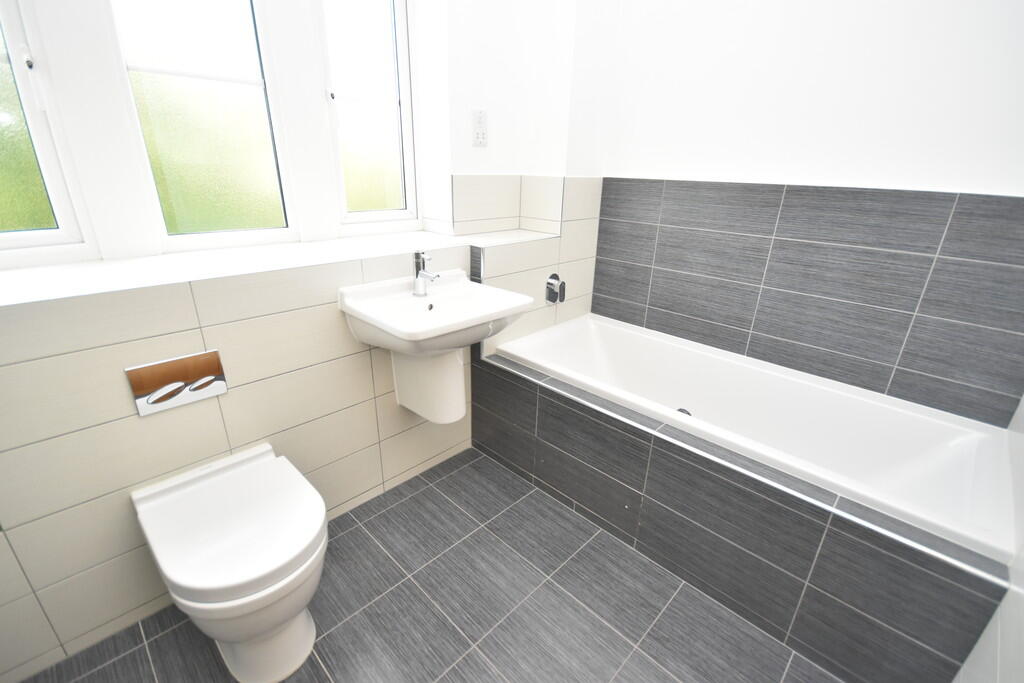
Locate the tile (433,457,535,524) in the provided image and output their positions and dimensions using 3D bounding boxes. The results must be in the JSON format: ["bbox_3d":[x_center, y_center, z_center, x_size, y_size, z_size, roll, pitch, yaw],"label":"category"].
[{"bbox_3d":[-0.122,0.637,1.863,0.332,0.010,0.312,20,28,40],"label":"tile"}]

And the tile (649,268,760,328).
[{"bbox_3d":[0.898,-0.208,2.039,0.505,0.208,0.010,21,28,40],"label":"tile"}]

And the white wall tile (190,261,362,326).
[{"bbox_3d":[-0.685,-0.158,1.310,0.010,0.124,0.495,20,28,40],"label":"white wall tile"}]

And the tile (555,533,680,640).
[{"bbox_3d":[0.363,0.835,1.485,0.336,0.010,0.330,21,28,41],"label":"tile"}]

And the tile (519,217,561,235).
[{"bbox_3d":[0.149,-0.594,2.205,0.283,0.067,0.010,21,28,40],"label":"tile"}]

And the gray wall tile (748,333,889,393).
[{"bbox_3d":[1.225,0.079,1.727,0.504,0.116,0.010,20,28,40],"label":"gray wall tile"}]

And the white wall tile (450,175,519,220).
[{"bbox_3d":[-0.111,-0.686,2.035,0.010,0.200,0.438,20,28,40],"label":"white wall tile"}]

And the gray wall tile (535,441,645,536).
[{"bbox_3d":[0.287,0.570,1.713,0.500,0.203,0.010,21,28,41],"label":"gray wall tile"}]

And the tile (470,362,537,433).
[{"bbox_3d":[-0.040,0.250,1.879,0.400,0.199,0.010,20,28,40],"label":"tile"}]

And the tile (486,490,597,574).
[{"bbox_3d":[0.120,0.747,1.700,0.336,0.010,0.330,21,28,41],"label":"tile"}]

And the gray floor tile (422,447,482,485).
[{"bbox_3d":[-0.283,0.599,2.057,0.110,0.010,0.325,21,28,41],"label":"gray floor tile"}]

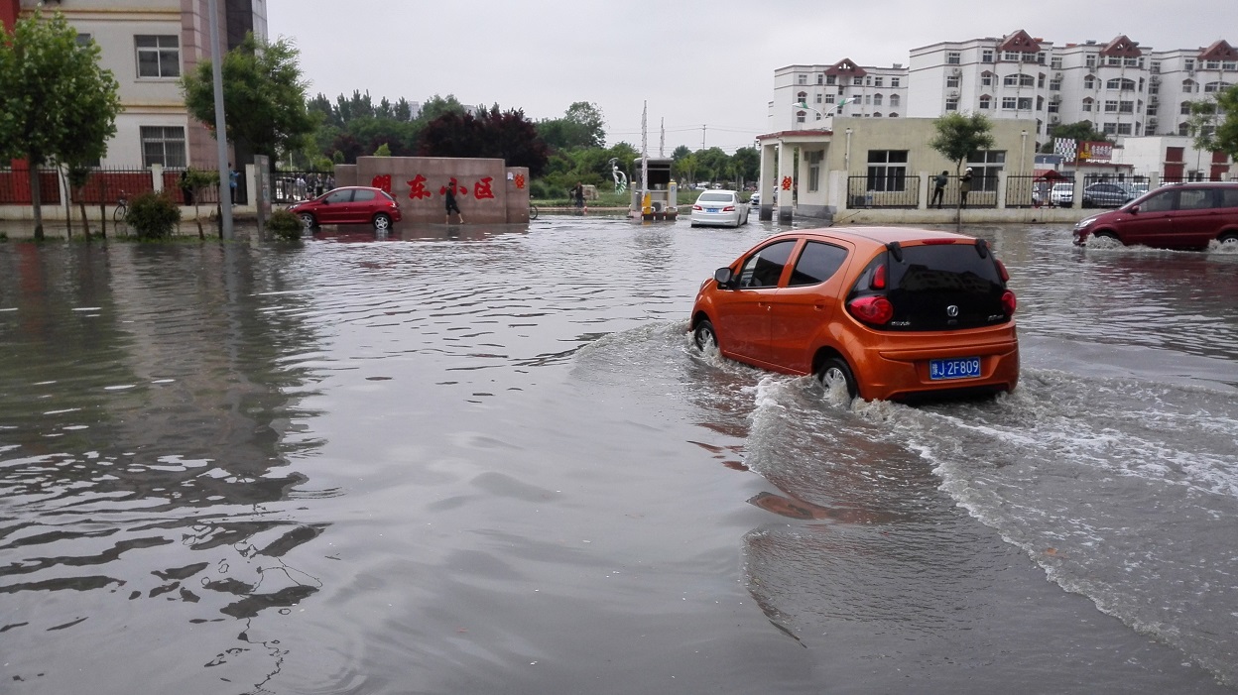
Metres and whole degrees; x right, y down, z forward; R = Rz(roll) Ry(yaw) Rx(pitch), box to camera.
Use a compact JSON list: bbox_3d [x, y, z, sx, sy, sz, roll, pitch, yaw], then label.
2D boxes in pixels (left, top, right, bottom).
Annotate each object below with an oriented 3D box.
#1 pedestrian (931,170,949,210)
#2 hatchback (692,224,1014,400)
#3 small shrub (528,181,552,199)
[{"bbox_3d":[12.387,-6.114,35.469,0.620,1.520,0.450,0,10,0],"label":"pedestrian"},{"bbox_3d":[1.970,-0.405,8.580,1.640,1.470,3.530,-3,11,-20],"label":"hatchback"},{"bbox_3d":[-5.654,-11.166,65.056,1.826,1.315,1.644,0,10,0],"label":"small shrub"}]

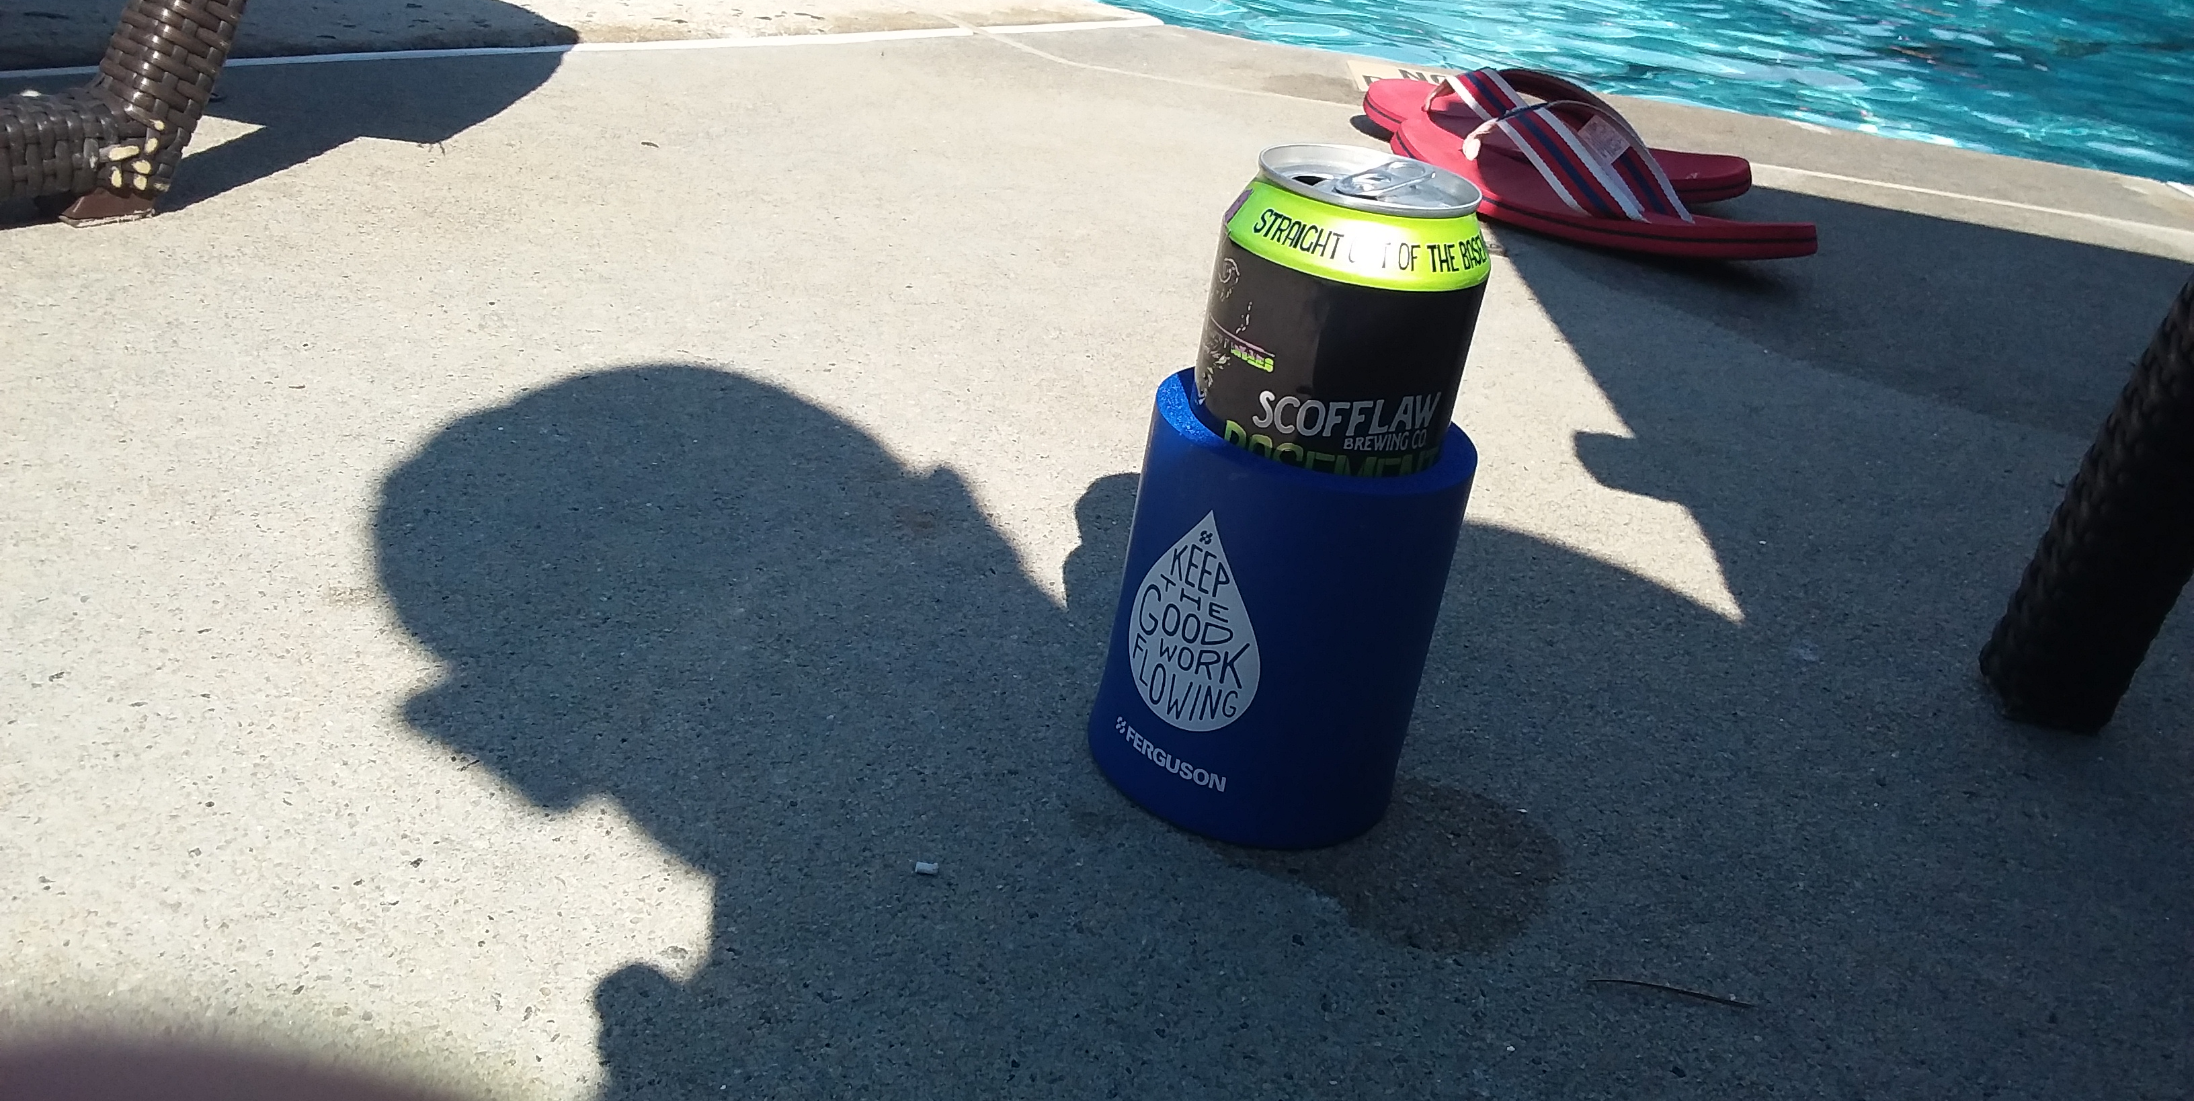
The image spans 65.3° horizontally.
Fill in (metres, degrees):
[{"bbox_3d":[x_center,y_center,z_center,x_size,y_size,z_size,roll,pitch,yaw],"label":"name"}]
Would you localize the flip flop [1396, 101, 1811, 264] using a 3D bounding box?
[{"bbox_3d":[0.320,-0.242,1.108,0.285,0.072,0.105,27,31,32],"label":"flip flop"}]

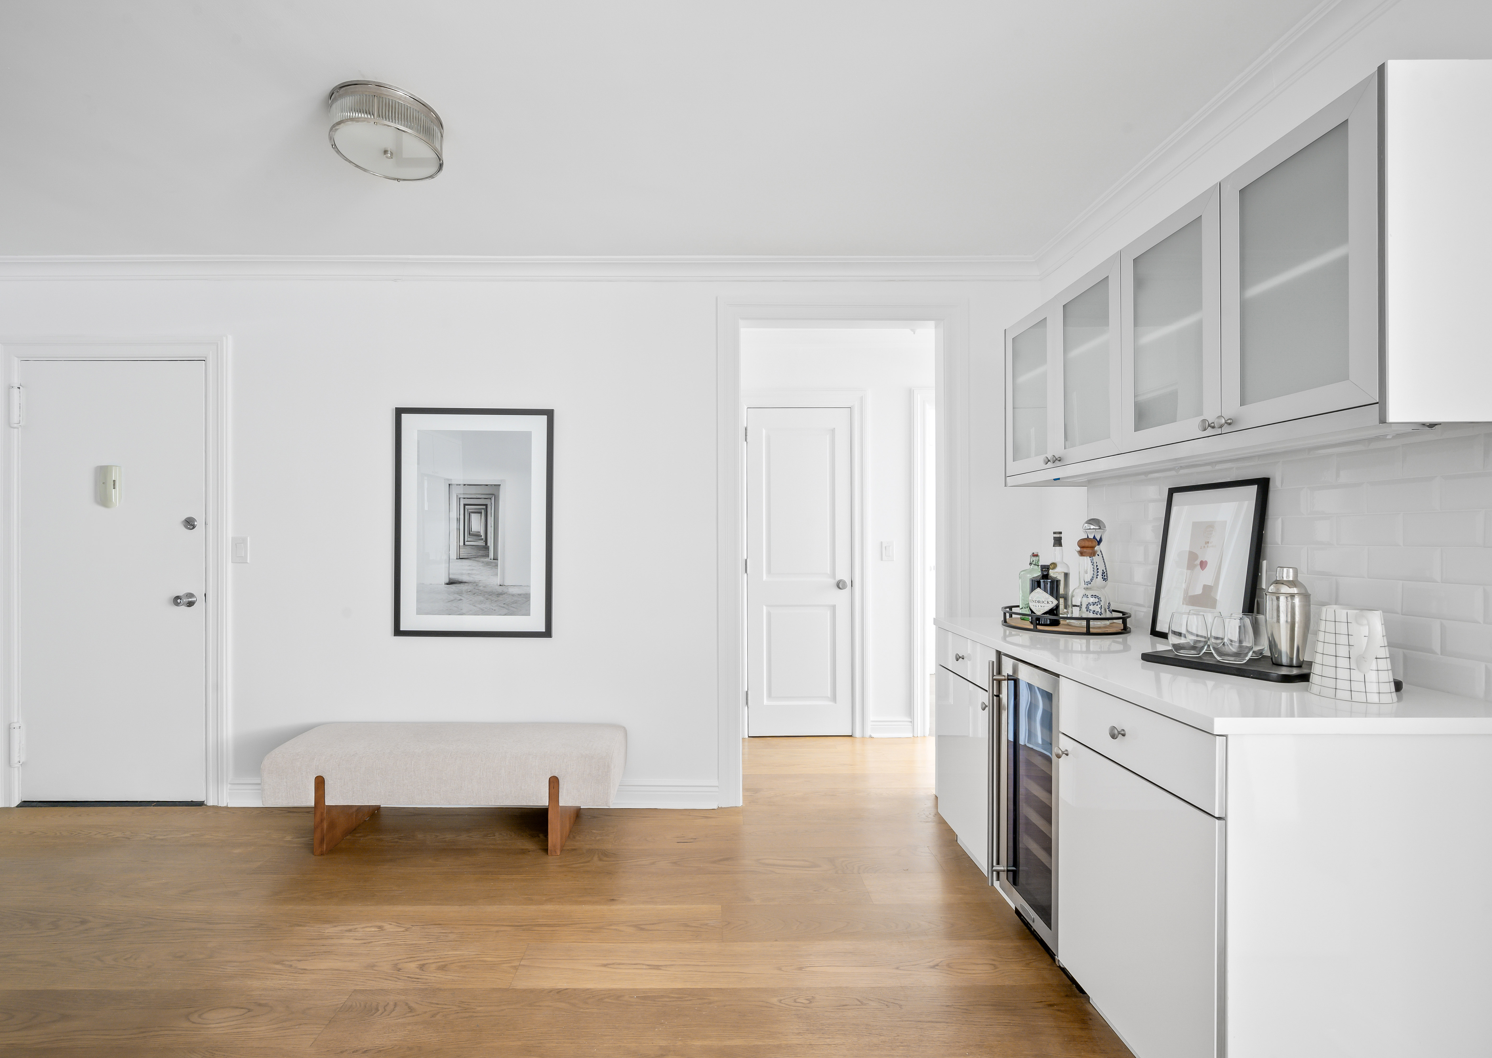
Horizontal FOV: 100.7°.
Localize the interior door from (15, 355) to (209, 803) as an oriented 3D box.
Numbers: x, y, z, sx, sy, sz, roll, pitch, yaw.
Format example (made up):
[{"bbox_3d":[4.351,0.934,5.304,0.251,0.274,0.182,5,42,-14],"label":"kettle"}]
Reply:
[{"bbox_3d":[-2.982,0.243,2.910,0.885,2.070,0.045,0,0,0],"label":"interior door"}]

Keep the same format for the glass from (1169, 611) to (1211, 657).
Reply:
[{"bbox_3d":[1.214,0.289,1.694,0.090,0.113,0.090,0,0,0],"label":"glass"}]

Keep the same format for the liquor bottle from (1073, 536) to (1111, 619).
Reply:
[{"bbox_3d":[1.274,0.196,2.298,0.115,0.325,0.115,0,-1,-39],"label":"liquor bottle"}]

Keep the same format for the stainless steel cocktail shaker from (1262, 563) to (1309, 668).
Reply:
[{"bbox_3d":[1.308,0.211,1.491,0.083,0.234,0.083,0,0,0],"label":"stainless steel cocktail shaker"}]

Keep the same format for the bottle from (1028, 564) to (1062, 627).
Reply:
[{"bbox_3d":[1.125,0.248,2.320,0.099,0.221,0.099,0,-1,-39],"label":"bottle"}]

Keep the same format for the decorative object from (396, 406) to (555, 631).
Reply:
[{"bbox_3d":[-1.260,-0.029,2.865,0.733,1.060,0.030,0,0,0],"label":"decorative object"}]

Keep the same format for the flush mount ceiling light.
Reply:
[{"bbox_3d":[-1.077,-1.178,1.855,0.298,0.132,0.298,0,0,0],"label":"flush mount ceiling light"}]

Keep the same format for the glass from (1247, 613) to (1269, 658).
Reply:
[{"bbox_3d":[1.301,0.276,1.600,0.086,0.110,0.086,0,0,0],"label":"glass"}]

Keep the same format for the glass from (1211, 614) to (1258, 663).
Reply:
[{"bbox_3d":[1.263,0.288,1.605,0.090,0.113,0.090,0,0,0],"label":"glass"}]

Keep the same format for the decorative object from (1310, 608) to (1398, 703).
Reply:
[{"bbox_3d":[1.244,0.254,1.267,0.128,0.181,0.148,0,0,30],"label":"decorative object"}]

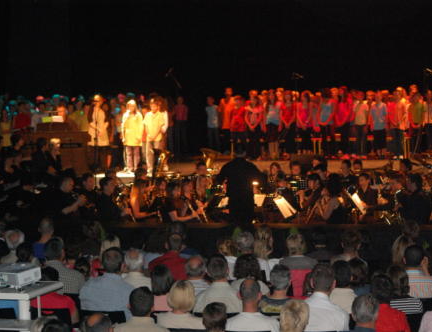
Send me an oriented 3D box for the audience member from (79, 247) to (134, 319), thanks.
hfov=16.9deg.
[{"bbox_3d":[-0.920,1.280,12.400,0.520,1.220,0.680,0,1,2],"label":"audience member"}]

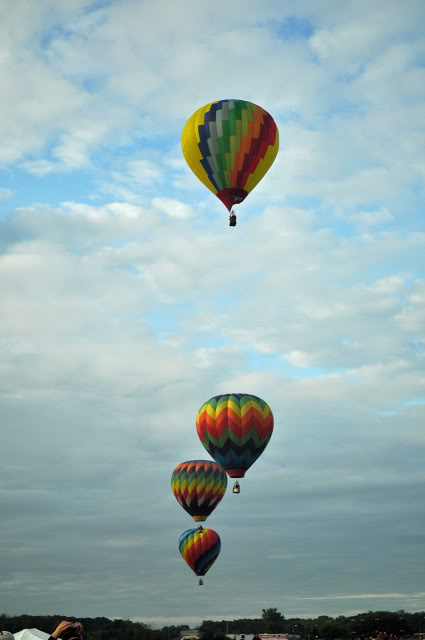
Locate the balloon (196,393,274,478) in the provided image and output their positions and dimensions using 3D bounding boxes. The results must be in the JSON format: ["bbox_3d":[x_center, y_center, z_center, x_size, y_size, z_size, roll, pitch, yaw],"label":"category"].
[{"bbox_3d":[4.715,24.085,218.132,16.000,17.900,16.000,0,-16,1],"label":"balloon"}]

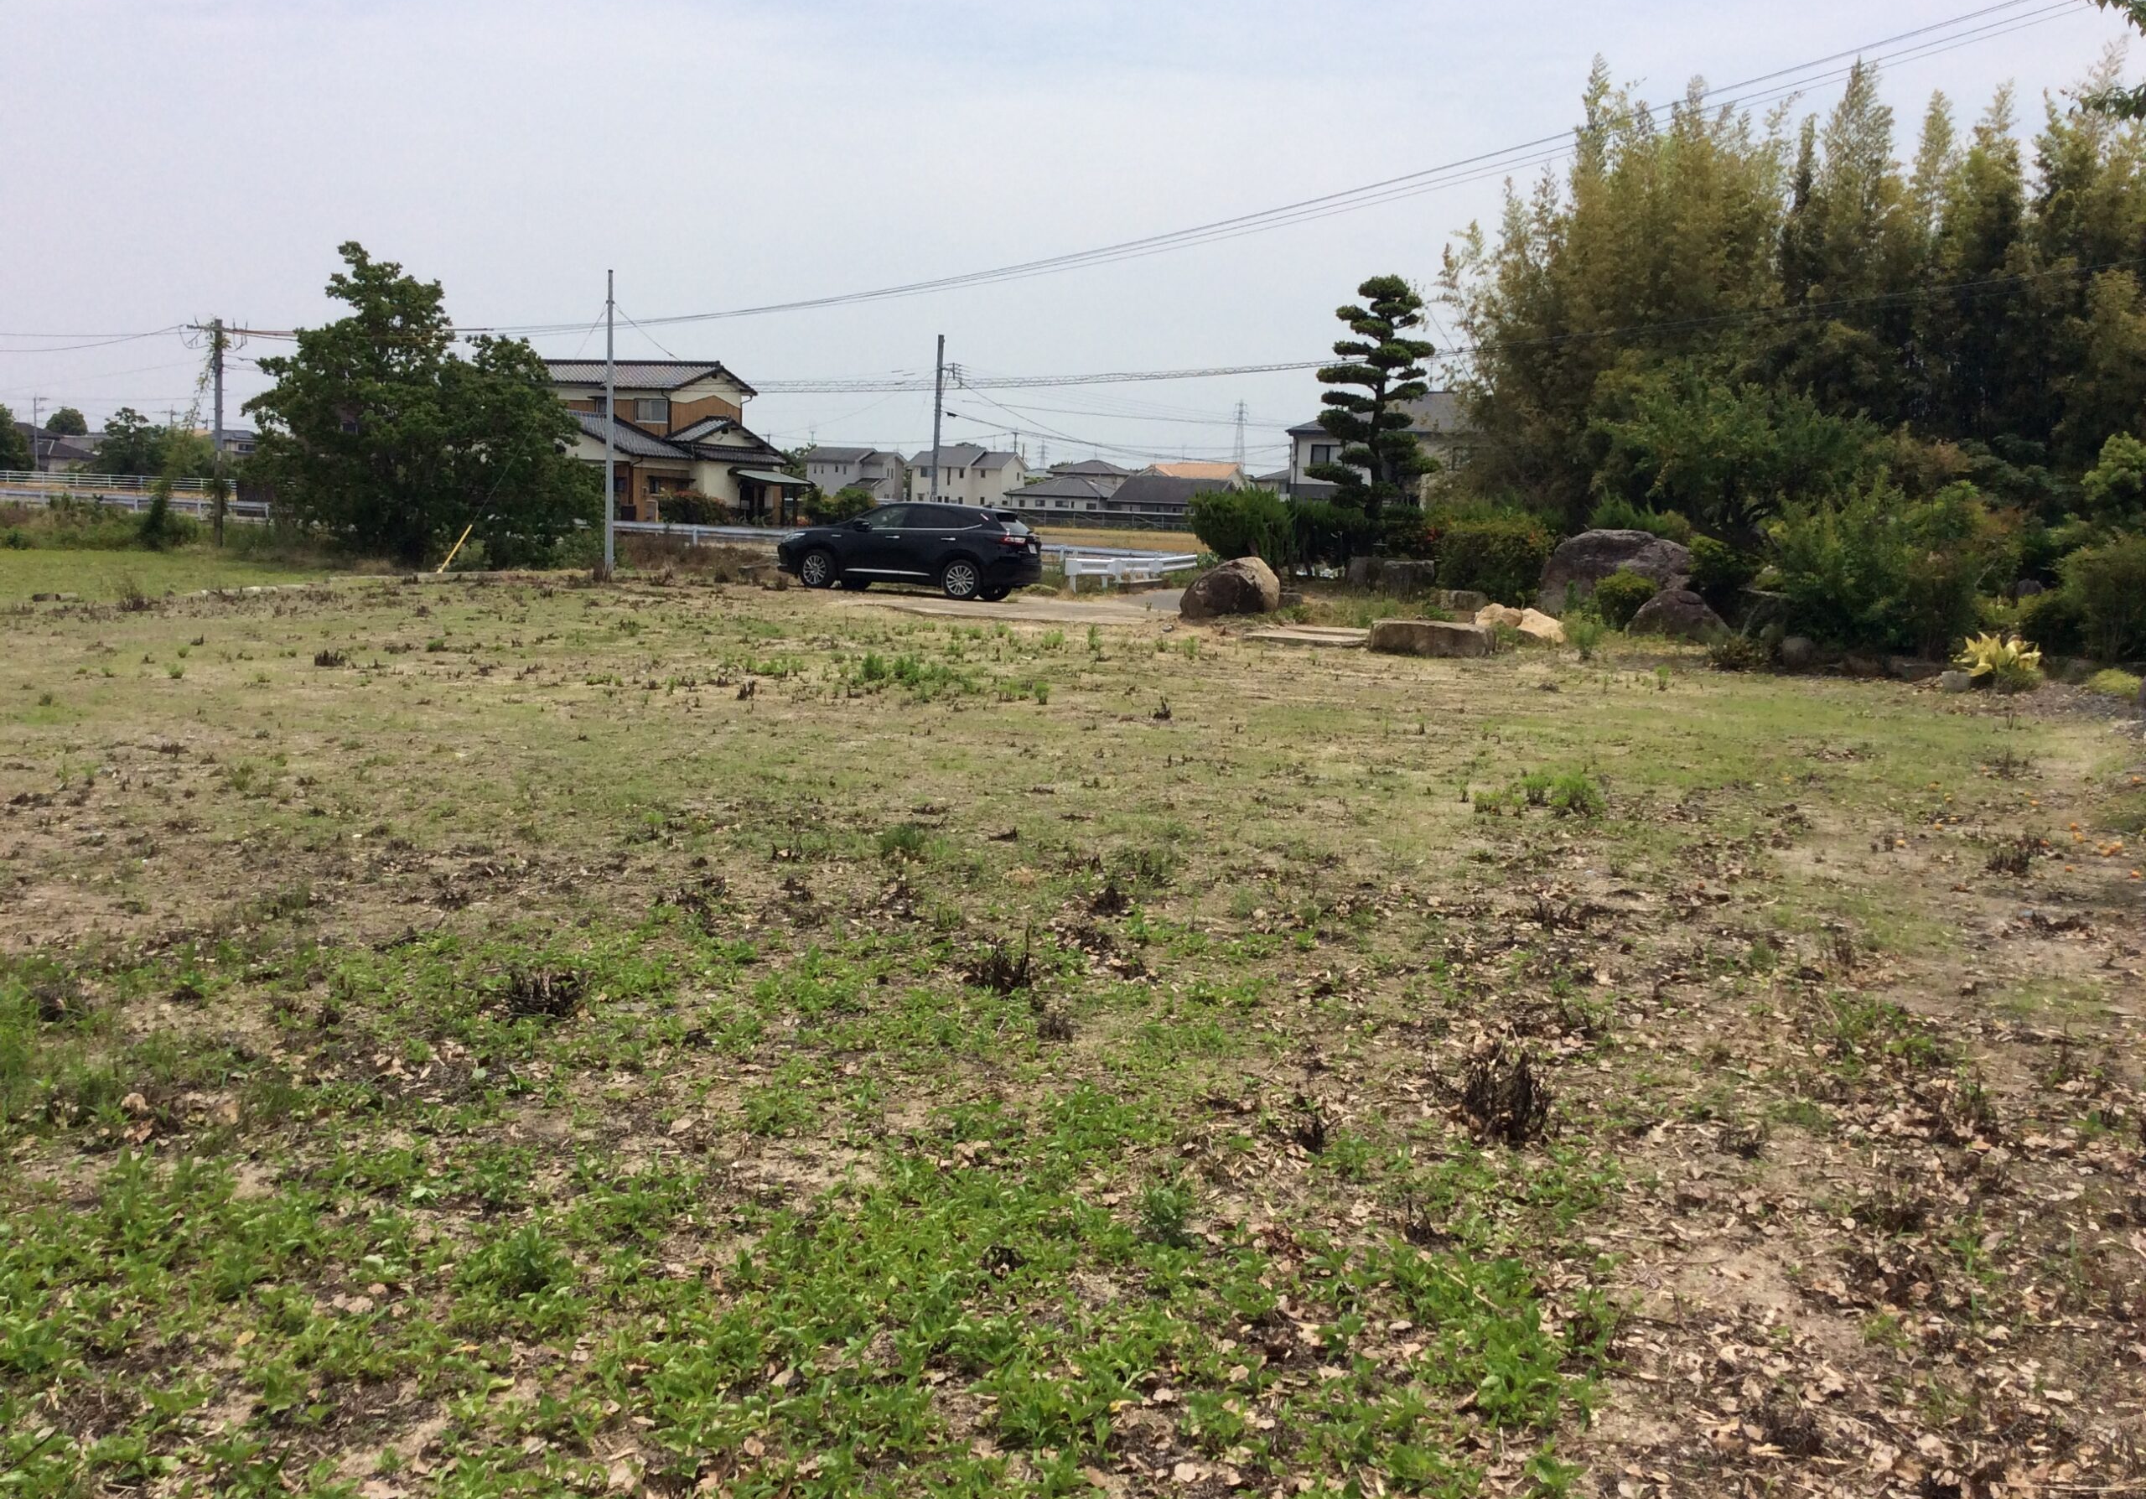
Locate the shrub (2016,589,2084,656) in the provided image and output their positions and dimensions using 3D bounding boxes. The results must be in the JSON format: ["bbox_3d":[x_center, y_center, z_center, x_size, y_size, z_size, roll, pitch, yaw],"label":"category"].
[{"bbox_3d":[11.731,-1.520,23.791,0.760,0.795,0.720,5,8,26],"label":"shrub"}]

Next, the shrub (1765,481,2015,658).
[{"bbox_3d":[10.074,-2.211,24.412,2.800,2.136,2.400,4,8,22],"label":"shrub"}]

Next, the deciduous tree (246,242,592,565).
[{"bbox_3d":[-13.883,-7.340,42.000,7.300,6.825,6.500,0,7,-18],"label":"deciduous tree"}]

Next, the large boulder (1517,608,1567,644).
[{"bbox_3d":[6.056,-1.593,25.600,0.650,0.470,0.500,3,7,11],"label":"large boulder"}]

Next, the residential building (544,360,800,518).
[{"bbox_3d":[-18.794,-13.597,89.000,9.500,7.700,10.500,8,9,41],"label":"residential building"}]

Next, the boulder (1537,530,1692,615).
[{"bbox_3d":[9.255,-3.032,33.800,2.650,1.459,1.800,4,7,15],"label":"boulder"}]

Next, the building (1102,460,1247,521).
[{"bbox_3d":[10.920,-27.521,213.236,13.300,6.619,10.000,4,7,17],"label":"building"}]

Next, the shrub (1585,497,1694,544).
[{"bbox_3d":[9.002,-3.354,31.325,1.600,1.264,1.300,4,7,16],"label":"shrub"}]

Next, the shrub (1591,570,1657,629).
[{"bbox_3d":[8.620,-2.348,31.000,1.040,0.944,0.950,4,7,15],"label":"shrub"}]

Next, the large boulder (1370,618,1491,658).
[{"bbox_3d":[4.194,-1.301,23.214,1.380,0.380,0.600,4,7,20],"label":"large boulder"}]

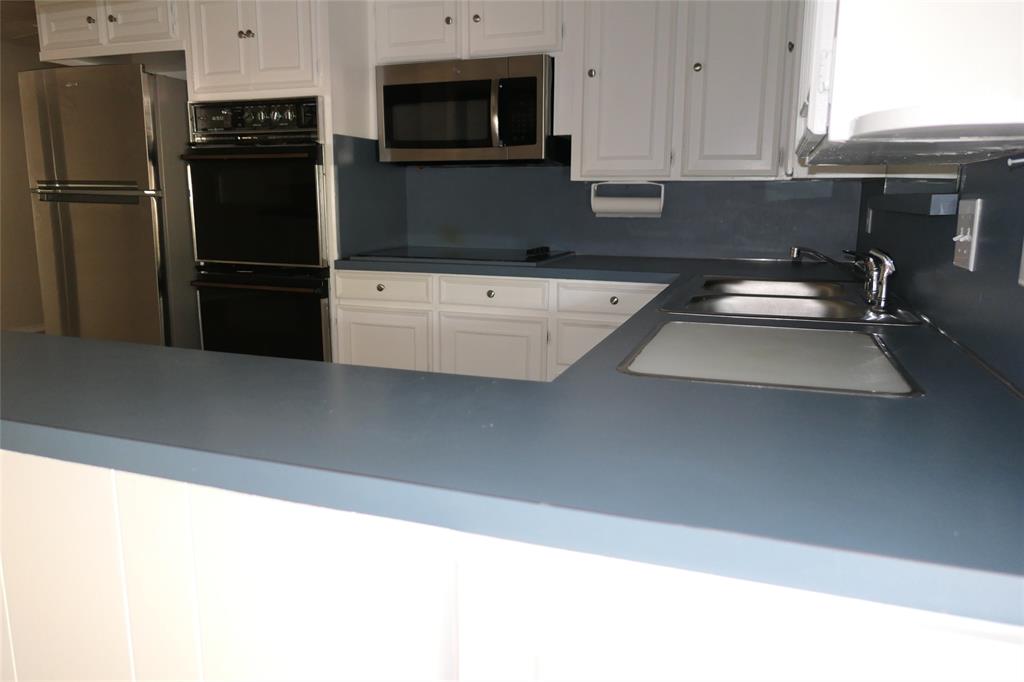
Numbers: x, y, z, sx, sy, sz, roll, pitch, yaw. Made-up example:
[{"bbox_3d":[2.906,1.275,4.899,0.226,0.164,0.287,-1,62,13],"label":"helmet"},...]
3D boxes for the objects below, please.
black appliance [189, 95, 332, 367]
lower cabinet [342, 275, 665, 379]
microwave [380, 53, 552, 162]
[{"bbox_3d":[-1.039,-0.465,3.345,0.735,1.300,0.610,4,13,20],"label":"black appliance"},{"bbox_3d":[0.034,0.106,3.118,1.490,0.870,0.625,4,13,20],"label":"lower cabinet"},{"bbox_3d":[-0.154,-0.991,3.040,0.757,0.409,0.435,4,13,20],"label":"microwave"}]

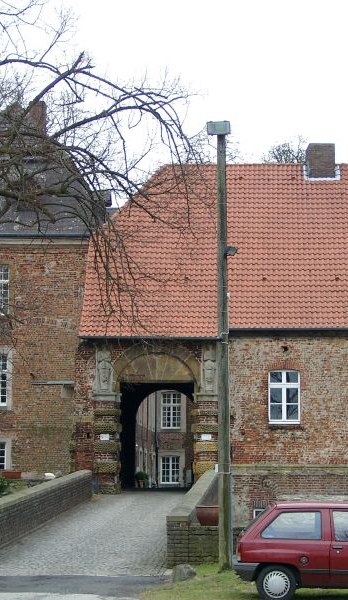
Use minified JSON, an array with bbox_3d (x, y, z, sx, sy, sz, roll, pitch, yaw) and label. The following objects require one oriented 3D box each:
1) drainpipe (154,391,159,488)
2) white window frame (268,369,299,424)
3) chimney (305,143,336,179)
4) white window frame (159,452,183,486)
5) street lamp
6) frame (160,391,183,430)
[{"bbox_3d":[-0.911,7.071,73.542,0.130,5.800,0.130,0,-7,3],"label":"drainpipe"},{"bbox_3d":[4.006,3.521,50.000,1.125,1.946,0.150,0,-7,3],"label":"white window frame"},{"bbox_3d":[6.021,-5.665,56.700,1.084,1.421,1.100,0,-7,3],"label":"chimney"},{"bbox_3d":[-0.179,9.079,74.000,1.030,1.552,0.150,0,-7,3],"label":"white window frame"},{"bbox_3d":[0.840,0.753,25.611,0.480,8.346,0.450,0,-7,3],"label":"street lamp"},{"bbox_3d":[-0.128,5.909,74.000,1.078,1.997,0.150,0,-7,3],"label":"frame"}]

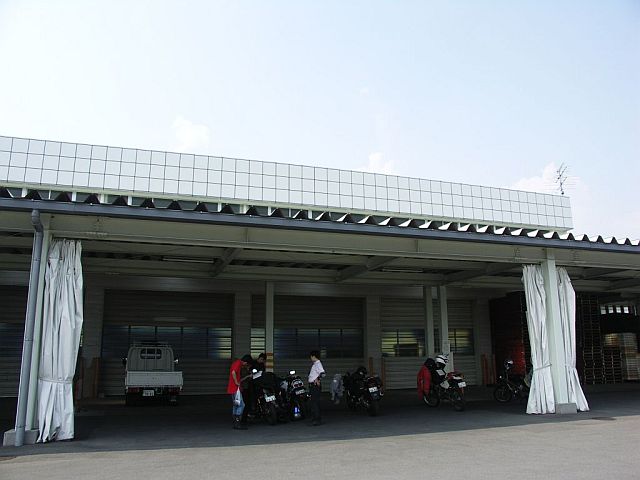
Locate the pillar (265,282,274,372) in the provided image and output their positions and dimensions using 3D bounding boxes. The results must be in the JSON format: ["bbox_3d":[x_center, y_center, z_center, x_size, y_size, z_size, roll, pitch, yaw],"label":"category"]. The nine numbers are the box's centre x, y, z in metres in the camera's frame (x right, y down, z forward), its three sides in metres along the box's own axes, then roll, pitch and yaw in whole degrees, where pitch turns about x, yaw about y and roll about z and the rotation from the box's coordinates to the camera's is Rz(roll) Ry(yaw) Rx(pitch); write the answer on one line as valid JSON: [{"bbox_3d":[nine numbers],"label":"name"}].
[{"bbox_3d":[-1.686,3.363,17.125,0.280,4.000,0.280,4,-12,-18],"label":"pillar"}]

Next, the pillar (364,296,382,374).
[{"bbox_3d":[2.429,4.589,23.315,0.720,4.200,0.500,4,-12,-18],"label":"pillar"}]

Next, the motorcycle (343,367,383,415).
[{"bbox_3d":[1.199,4.163,14.177,0.750,1.120,2.030,3,-12,-13],"label":"motorcycle"}]

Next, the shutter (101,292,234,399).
[{"bbox_3d":[-6.010,4.096,20.786,5.100,4.150,0.120,4,-12,-18],"label":"shutter"}]

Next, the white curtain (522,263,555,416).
[{"bbox_3d":[5.559,2.524,13.360,0.750,3.820,0.330,4,-12,-18],"label":"white curtain"}]

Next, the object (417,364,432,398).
[{"bbox_3d":[3.068,4.129,15.209,0.500,0.950,0.350,4,-12,-18],"label":"object"}]

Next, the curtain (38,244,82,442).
[{"bbox_3d":[-4.907,1.854,9.849,0.650,3.800,0.360,4,-12,-18],"label":"curtain"}]

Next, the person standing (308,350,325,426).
[{"bbox_3d":[-0.103,3.323,11.629,0.380,1.660,0.480,-1,-12,3],"label":"person standing"}]

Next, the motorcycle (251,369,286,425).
[{"bbox_3d":[-1.245,3.719,12.449,0.760,1.240,2.100,2,-12,-13],"label":"motorcycle"}]

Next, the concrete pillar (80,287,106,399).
[{"bbox_3d":[-8.638,3.756,19.778,0.720,4.350,0.500,4,-12,-18],"label":"concrete pillar"}]

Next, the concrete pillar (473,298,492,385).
[{"bbox_3d":[7.454,4.643,23.796,0.700,4.100,0.500,4,-12,-18],"label":"concrete pillar"}]

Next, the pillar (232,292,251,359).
[{"bbox_3d":[-3.064,3.995,20.251,0.700,4.100,0.500,4,-12,-18],"label":"pillar"}]

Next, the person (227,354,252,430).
[{"bbox_3d":[-1.747,3.320,11.347,0.520,1.580,0.460,7,-14,-33],"label":"person"}]

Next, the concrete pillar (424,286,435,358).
[{"bbox_3d":[4.022,3.700,18.993,0.280,4.030,0.280,4,-12,-18],"label":"concrete pillar"}]

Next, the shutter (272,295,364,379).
[{"bbox_3d":[-0.271,4.260,21.319,4.750,4.000,0.150,4,-12,-18],"label":"shutter"}]

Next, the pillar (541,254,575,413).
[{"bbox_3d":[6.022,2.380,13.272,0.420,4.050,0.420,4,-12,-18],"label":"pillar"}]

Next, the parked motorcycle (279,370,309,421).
[{"bbox_3d":[-0.715,3.980,13.341,0.750,1.150,2.030,2,-12,-12],"label":"parked motorcycle"}]

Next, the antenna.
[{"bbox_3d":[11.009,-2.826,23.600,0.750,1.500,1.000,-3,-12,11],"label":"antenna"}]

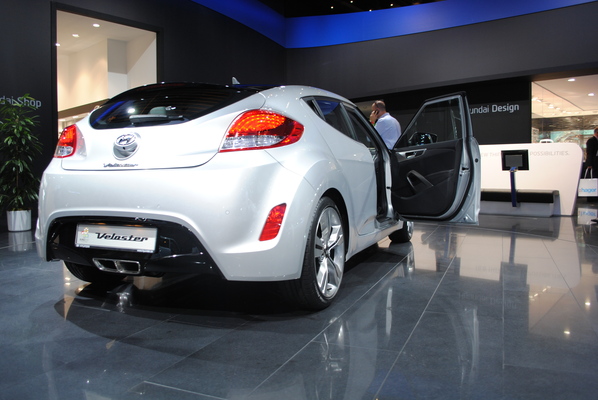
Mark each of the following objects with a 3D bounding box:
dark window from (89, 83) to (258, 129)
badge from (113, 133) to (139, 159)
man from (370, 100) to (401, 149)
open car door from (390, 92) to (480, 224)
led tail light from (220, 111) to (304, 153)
[{"bbox_3d":[-0.730,-0.530,2.501,0.900,0.150,0.610,1,35,24],"label":"dark window"},{"bbox_3d":[-0.859,-0.269,2.219,0.160,0.140,0.040,1,-6,24],"label":"badge"},{"bbox_3d":[1.202,-0.518,6.350,0.340,1.760,0.470,2,4,37],"label":"man"},{"bbox_3d":[1.092,-0.311,3.875,0.260,1.040,0.960,-2,4,-30],"label":"open car door"},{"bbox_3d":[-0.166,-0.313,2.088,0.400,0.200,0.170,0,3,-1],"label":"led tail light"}]

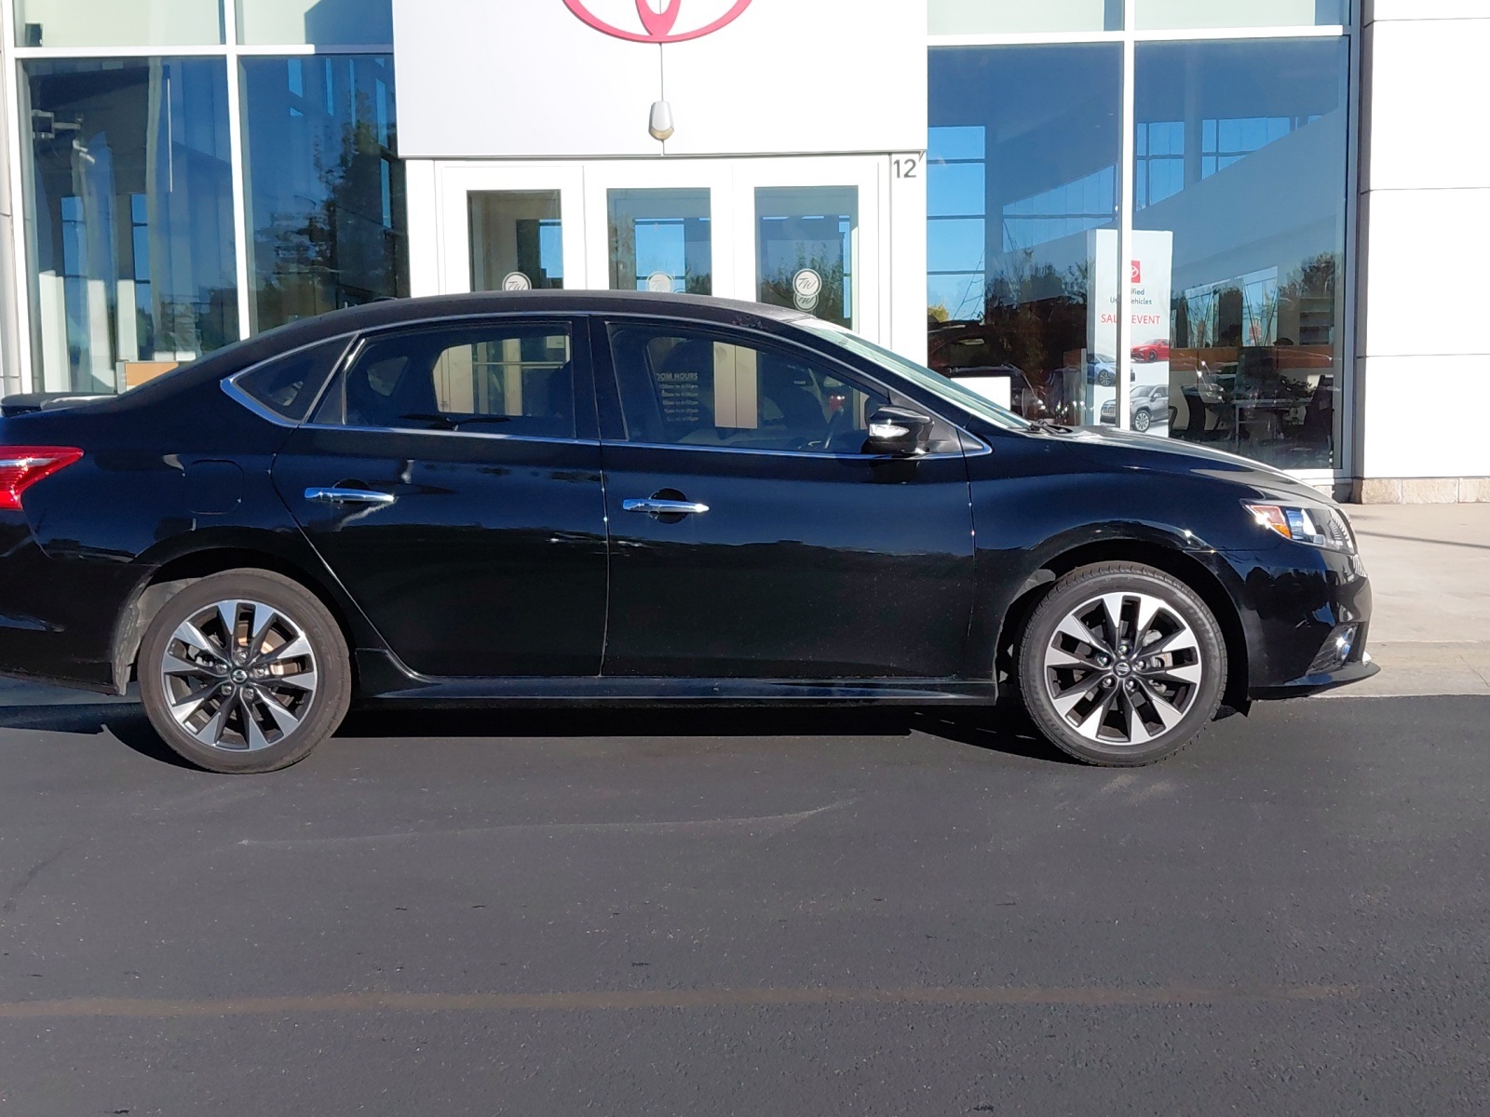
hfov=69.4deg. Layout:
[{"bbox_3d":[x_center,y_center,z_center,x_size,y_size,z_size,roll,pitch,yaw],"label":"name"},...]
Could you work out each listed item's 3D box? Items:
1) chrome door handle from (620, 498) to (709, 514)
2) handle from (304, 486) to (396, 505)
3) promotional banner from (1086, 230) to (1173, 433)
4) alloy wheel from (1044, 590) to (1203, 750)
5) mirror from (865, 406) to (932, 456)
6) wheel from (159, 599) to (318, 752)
[{"bbox_3d":[-0.235,-0.155,3.200,0.258,0.042,0.050,2,6,0],"label":"chrome door handle"},{"bbox_3d":[-1.177,-0.188,3.210,0.266,0.043,0.050,4,6,0],"label":"handle"},{"bbox_3d":[3.177,-1.699,8.900,0.790,2.000,0.100,-2,7,-16],"label":"promotional banner"},{"bbox_3d":[1.153,0.327,3.374,0.473,0.473,0.180,-1,6,0],"label":"alloy wheel"},{"bbox_3d":[0.447,-0.373,3.150,0.170,0.140,0.220,-1,6,0],"label":"mirror"},{"bbox_3d":[-1.548,0.350,3.381,0.473,0.473,0.180,-1,6,0],"label":"wheel"}]

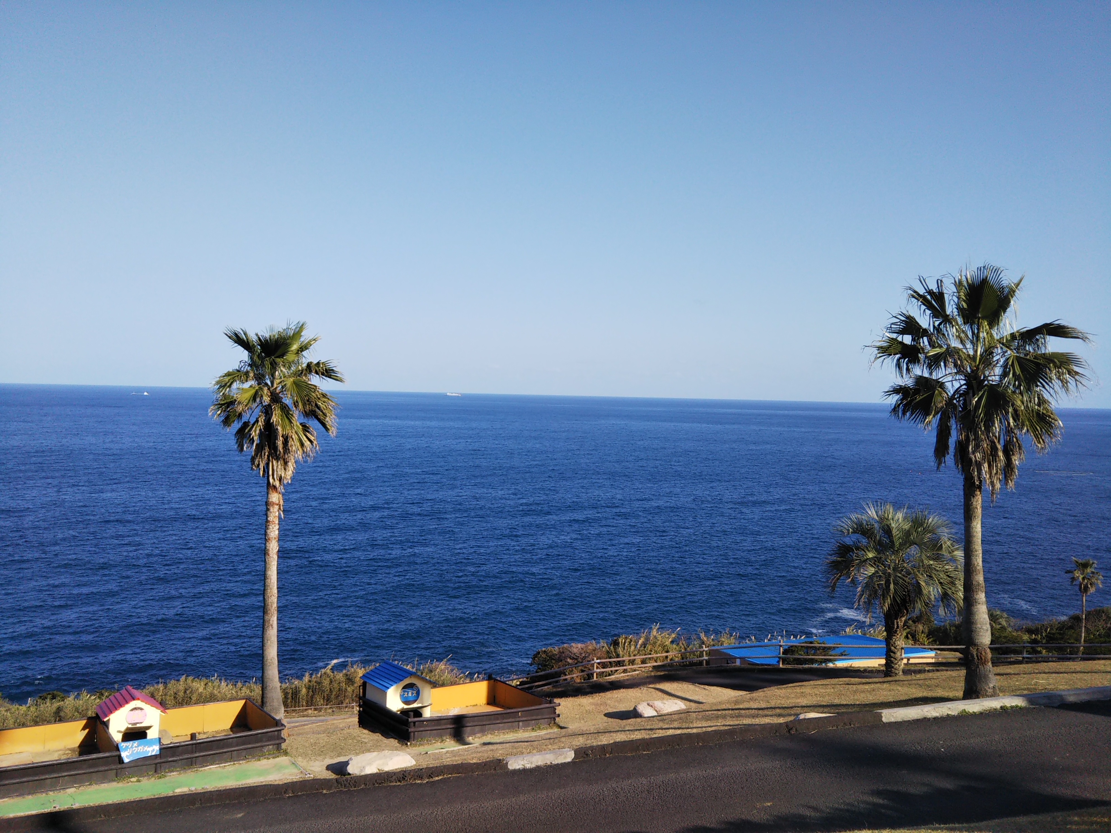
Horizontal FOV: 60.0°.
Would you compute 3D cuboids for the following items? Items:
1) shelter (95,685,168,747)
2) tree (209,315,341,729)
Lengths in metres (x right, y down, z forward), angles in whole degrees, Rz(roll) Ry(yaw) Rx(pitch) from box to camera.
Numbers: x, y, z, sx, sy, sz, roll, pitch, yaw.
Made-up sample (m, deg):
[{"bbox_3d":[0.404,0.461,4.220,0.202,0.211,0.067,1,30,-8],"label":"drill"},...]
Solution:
[{"bbox_3d":[-8.405,6.013,19.130,1.150,1.120,1.000,0,2,-31],"label":"shelter"},{"bbox_3d":[-6.097,2.293,21.068,2.855,8.688,2.855,1,2,0],"label":"tree"}]

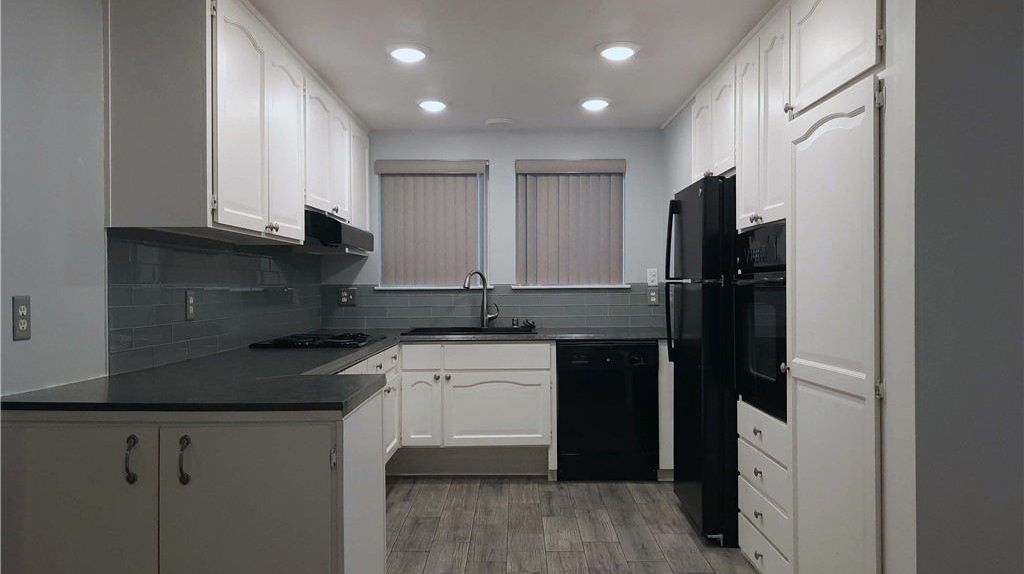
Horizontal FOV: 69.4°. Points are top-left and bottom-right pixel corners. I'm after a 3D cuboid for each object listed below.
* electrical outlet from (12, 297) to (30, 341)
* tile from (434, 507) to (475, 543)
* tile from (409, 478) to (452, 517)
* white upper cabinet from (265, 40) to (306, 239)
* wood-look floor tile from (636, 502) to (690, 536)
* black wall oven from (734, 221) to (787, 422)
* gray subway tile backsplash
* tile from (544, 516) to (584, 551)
[{"bbox_3d":[-1.339,0.085,2.019,0.010,0.116,0.071,0,0,0],"label":"electrical outlet"},{"bbox_3d":[-0.271,1.154,3.554,0.169,0.010,0.457,0,0,0],"label":"tile"},{"bbox_3d":[-0.461,1.218,4.136,0.176,0.012,0.487,0,0,0],"label":"tile"},{"bbox_3d":[-1.162,-0.624,3.252,0.352,0.843,0.513,0,0,0],"label":"white upper cabinet"},{"bbox_3d":[0.780,1.214,3.870,0.176,0.012,0.487,0,0,0],"label":"wood-look floor tile"},{"bbox_3d":[1.248,0.112,2.947,0.574,0.718,0.604,0,0,0],"label":"black wall oven"},{"bbox_3d":[-0.152,0.041,3.773,2.356,0.495,2.633,0,0,0],"label":"gray subway tile backsplash"},{"bbox_3d":[0.240,1.186,3.539,0.171,0.010,0.469,0,0,0],"label":"tile"}]

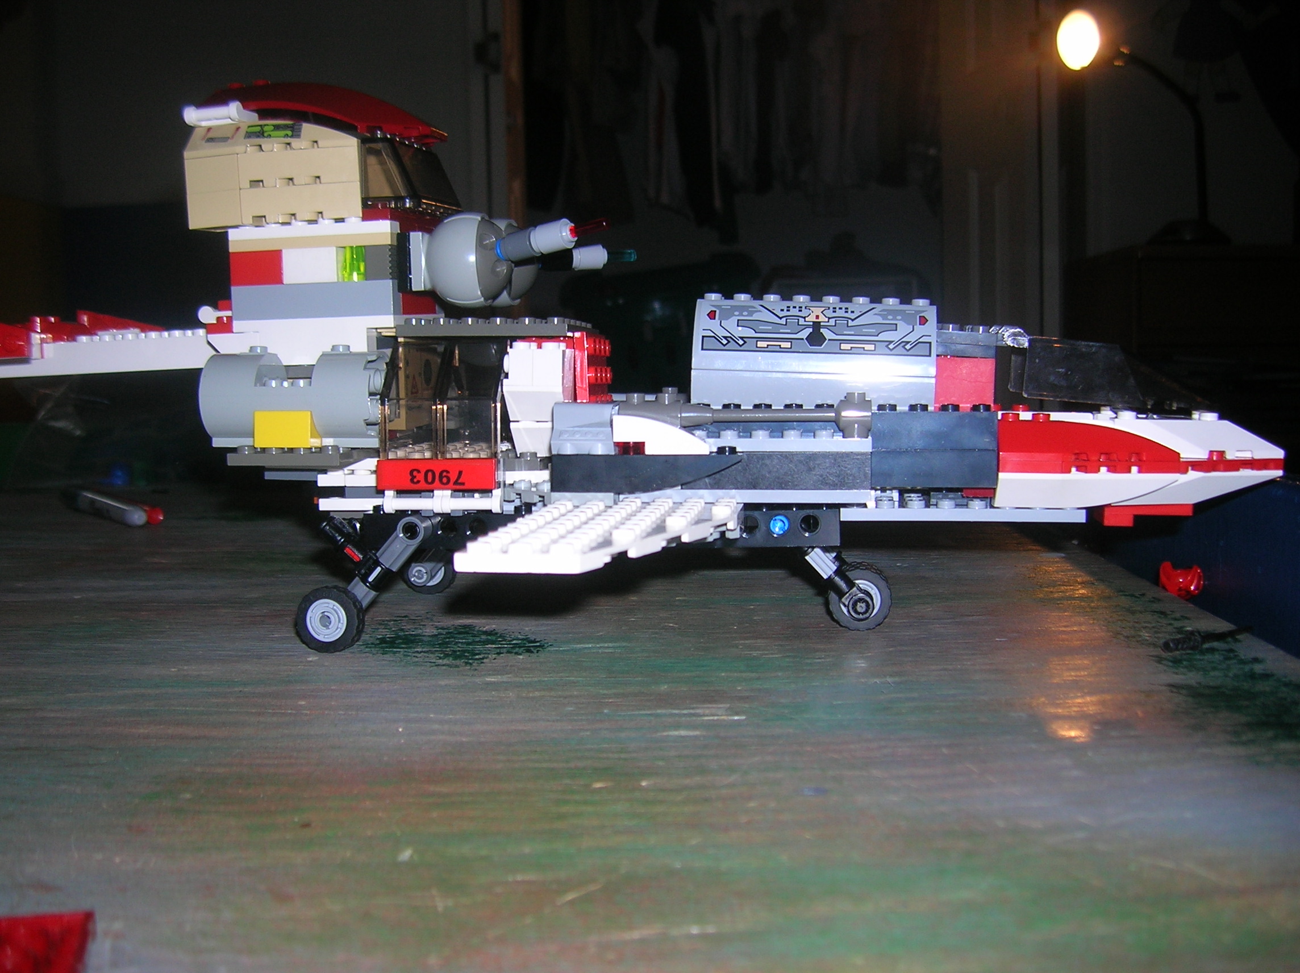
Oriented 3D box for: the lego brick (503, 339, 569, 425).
[{"bbox_3d":[-0.030,-0.028,0.345,0.017,0.021,0.016,0,7,8],"label":"lego brick"}]

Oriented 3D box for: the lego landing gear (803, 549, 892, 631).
[{"bbox_3d":[0.055,0.028,0.356,0.024,0.025,0.020,0,5,8],"label":"lego landing gear"}]

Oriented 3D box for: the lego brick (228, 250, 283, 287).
[{"bbox_3d":[-0.110,-0.061,0.362,0.016,0.010,0.008,-1,5,9],"label":"lego brick"}]

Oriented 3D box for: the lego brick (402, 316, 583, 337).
[{"bbox_3d":[-0.043,-0.045,0.369,0.048,0.005,0.047,1,5,8],"label":"lego brick"}]

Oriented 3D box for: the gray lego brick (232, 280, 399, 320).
[{"bbox_3d":[-0.094,-0.052,0.361,0.048,0.010,0.008,0,6,11],"label":"gray lego brick"}]

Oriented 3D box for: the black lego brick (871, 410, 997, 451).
[{"bbox_3d":[0.073,-0.014,0.331,0.032,0.010,0.008,0,5,8],"label":"black lego brick"}]

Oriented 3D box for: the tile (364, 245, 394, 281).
[{"bbox_3d":[-0.074,-0.062,0.359,0.008,0.010,0.013,0,6,11],"label":"tile"}]

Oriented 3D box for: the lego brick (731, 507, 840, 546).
[{"bbox_3d":[0.035,0.010,0.346,0.032,0.011,0.008,0,6,5],"label":"lego brick"}]

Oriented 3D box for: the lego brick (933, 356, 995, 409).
[{"bbox_3d":[0.085,-0.028,0.346,0.016,0.015,0.008,3,8,8],"label":"lego brick"}]

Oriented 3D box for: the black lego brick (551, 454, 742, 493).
[{"bbox_3d":[0.000,-0.004,0.324,0.048,0.010,0.009,0,6,5],"label":"black lego brick"}]

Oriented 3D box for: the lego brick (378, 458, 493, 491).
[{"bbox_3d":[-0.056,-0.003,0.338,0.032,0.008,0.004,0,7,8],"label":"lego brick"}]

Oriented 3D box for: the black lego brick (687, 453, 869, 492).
[{"bbox_3d":[0.033,-0.005,0.329,0.048,0.010,0.009,0,6,5],"label":"black lego brick"}]

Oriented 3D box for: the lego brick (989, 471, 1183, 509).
[{"bbox_3d":[0.114,0.001,0.338,0.047,0.010,0.016,0,5,8],"label":"lego brick"}]

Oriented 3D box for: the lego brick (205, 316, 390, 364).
[{"bbox_3d":[-0.098,-0.041,0.363,0.056,0.013,0.010,-1,5,9],"label":"lego brick"}]

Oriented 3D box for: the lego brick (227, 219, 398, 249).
[{"bbox_3d":[-0.094,-0.070,0.359,0.048,0.007,0.008,0,6,11],"label":"lego brick"}]

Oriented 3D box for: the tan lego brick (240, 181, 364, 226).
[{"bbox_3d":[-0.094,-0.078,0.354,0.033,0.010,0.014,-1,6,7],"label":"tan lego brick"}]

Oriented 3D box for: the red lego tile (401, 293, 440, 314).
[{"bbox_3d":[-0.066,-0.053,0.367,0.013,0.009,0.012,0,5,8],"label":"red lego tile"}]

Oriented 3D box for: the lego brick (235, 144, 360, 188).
[{"bbox_3d":[-0.095,-0.088,0.353,0.032,0.011,0.015,-2,4,11],"label":"lego brick"}]

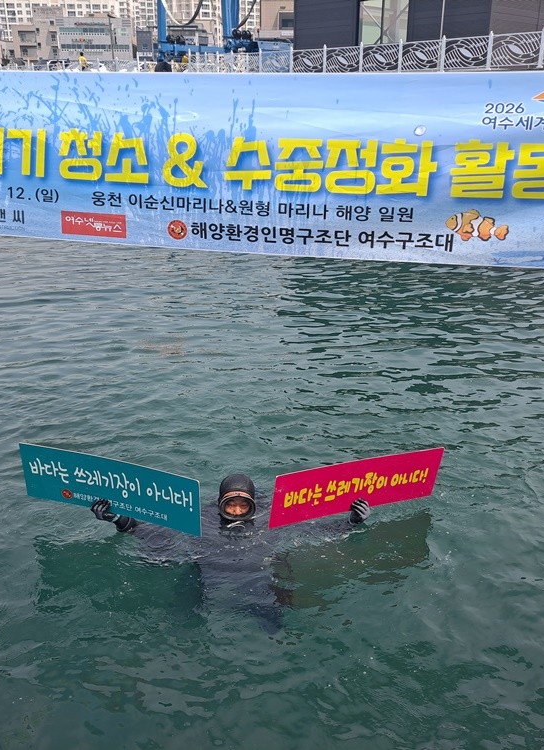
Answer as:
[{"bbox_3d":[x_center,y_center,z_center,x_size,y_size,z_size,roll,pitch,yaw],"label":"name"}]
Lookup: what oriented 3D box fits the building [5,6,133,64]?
[{"bbox_3d":[-48.830,-81.302,170.065,29.500,14.000,16.000,-2,21,-6],"label":"building"}]

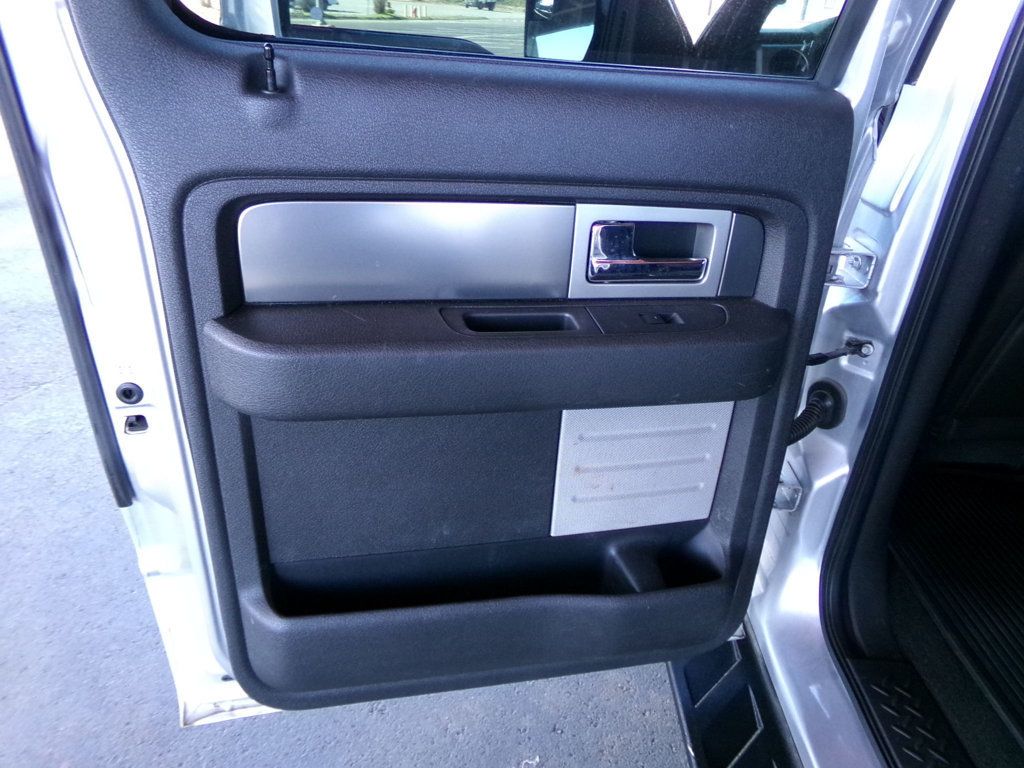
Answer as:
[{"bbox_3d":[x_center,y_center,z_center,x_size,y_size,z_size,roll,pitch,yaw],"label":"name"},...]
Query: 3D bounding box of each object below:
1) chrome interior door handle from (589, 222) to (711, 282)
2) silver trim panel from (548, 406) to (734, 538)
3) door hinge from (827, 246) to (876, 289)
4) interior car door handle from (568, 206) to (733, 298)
[{"bbox_3d":[0.153,-0.146,0.789,0.130,0.060,0.032,-3,25,-16],"label":"chrome interior door handle"},{"bbox_3d":[0.167,0.109,0.910,0.226,0.175,0.018,-3,25,-16],"label":"silver trim panel"},{"bbox_3d":[0.442,-0.152,0.930,0.056,0.046,0.045,1,28,-4],"label":"door hinge"},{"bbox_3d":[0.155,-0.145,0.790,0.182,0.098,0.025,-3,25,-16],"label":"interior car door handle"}]

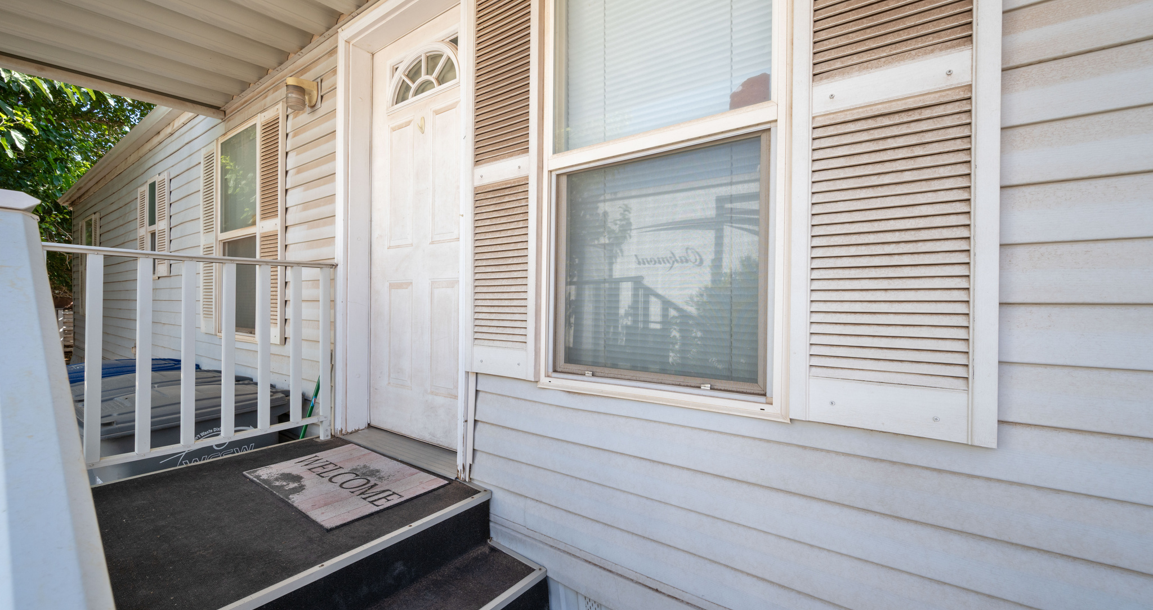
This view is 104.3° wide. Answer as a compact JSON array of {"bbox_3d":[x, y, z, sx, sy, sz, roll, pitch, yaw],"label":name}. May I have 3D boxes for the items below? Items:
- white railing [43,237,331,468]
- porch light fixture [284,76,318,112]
[{"bbox_3d":[-1.582,0.229,1.895,0.055,0.887,1.080,1,0,35],"label":"white railing"},{"bbox_3d":[-1.484,-1.118,2.405,0.115,0.176,0.135,1,0,35],"label":"porch light fixture"}]

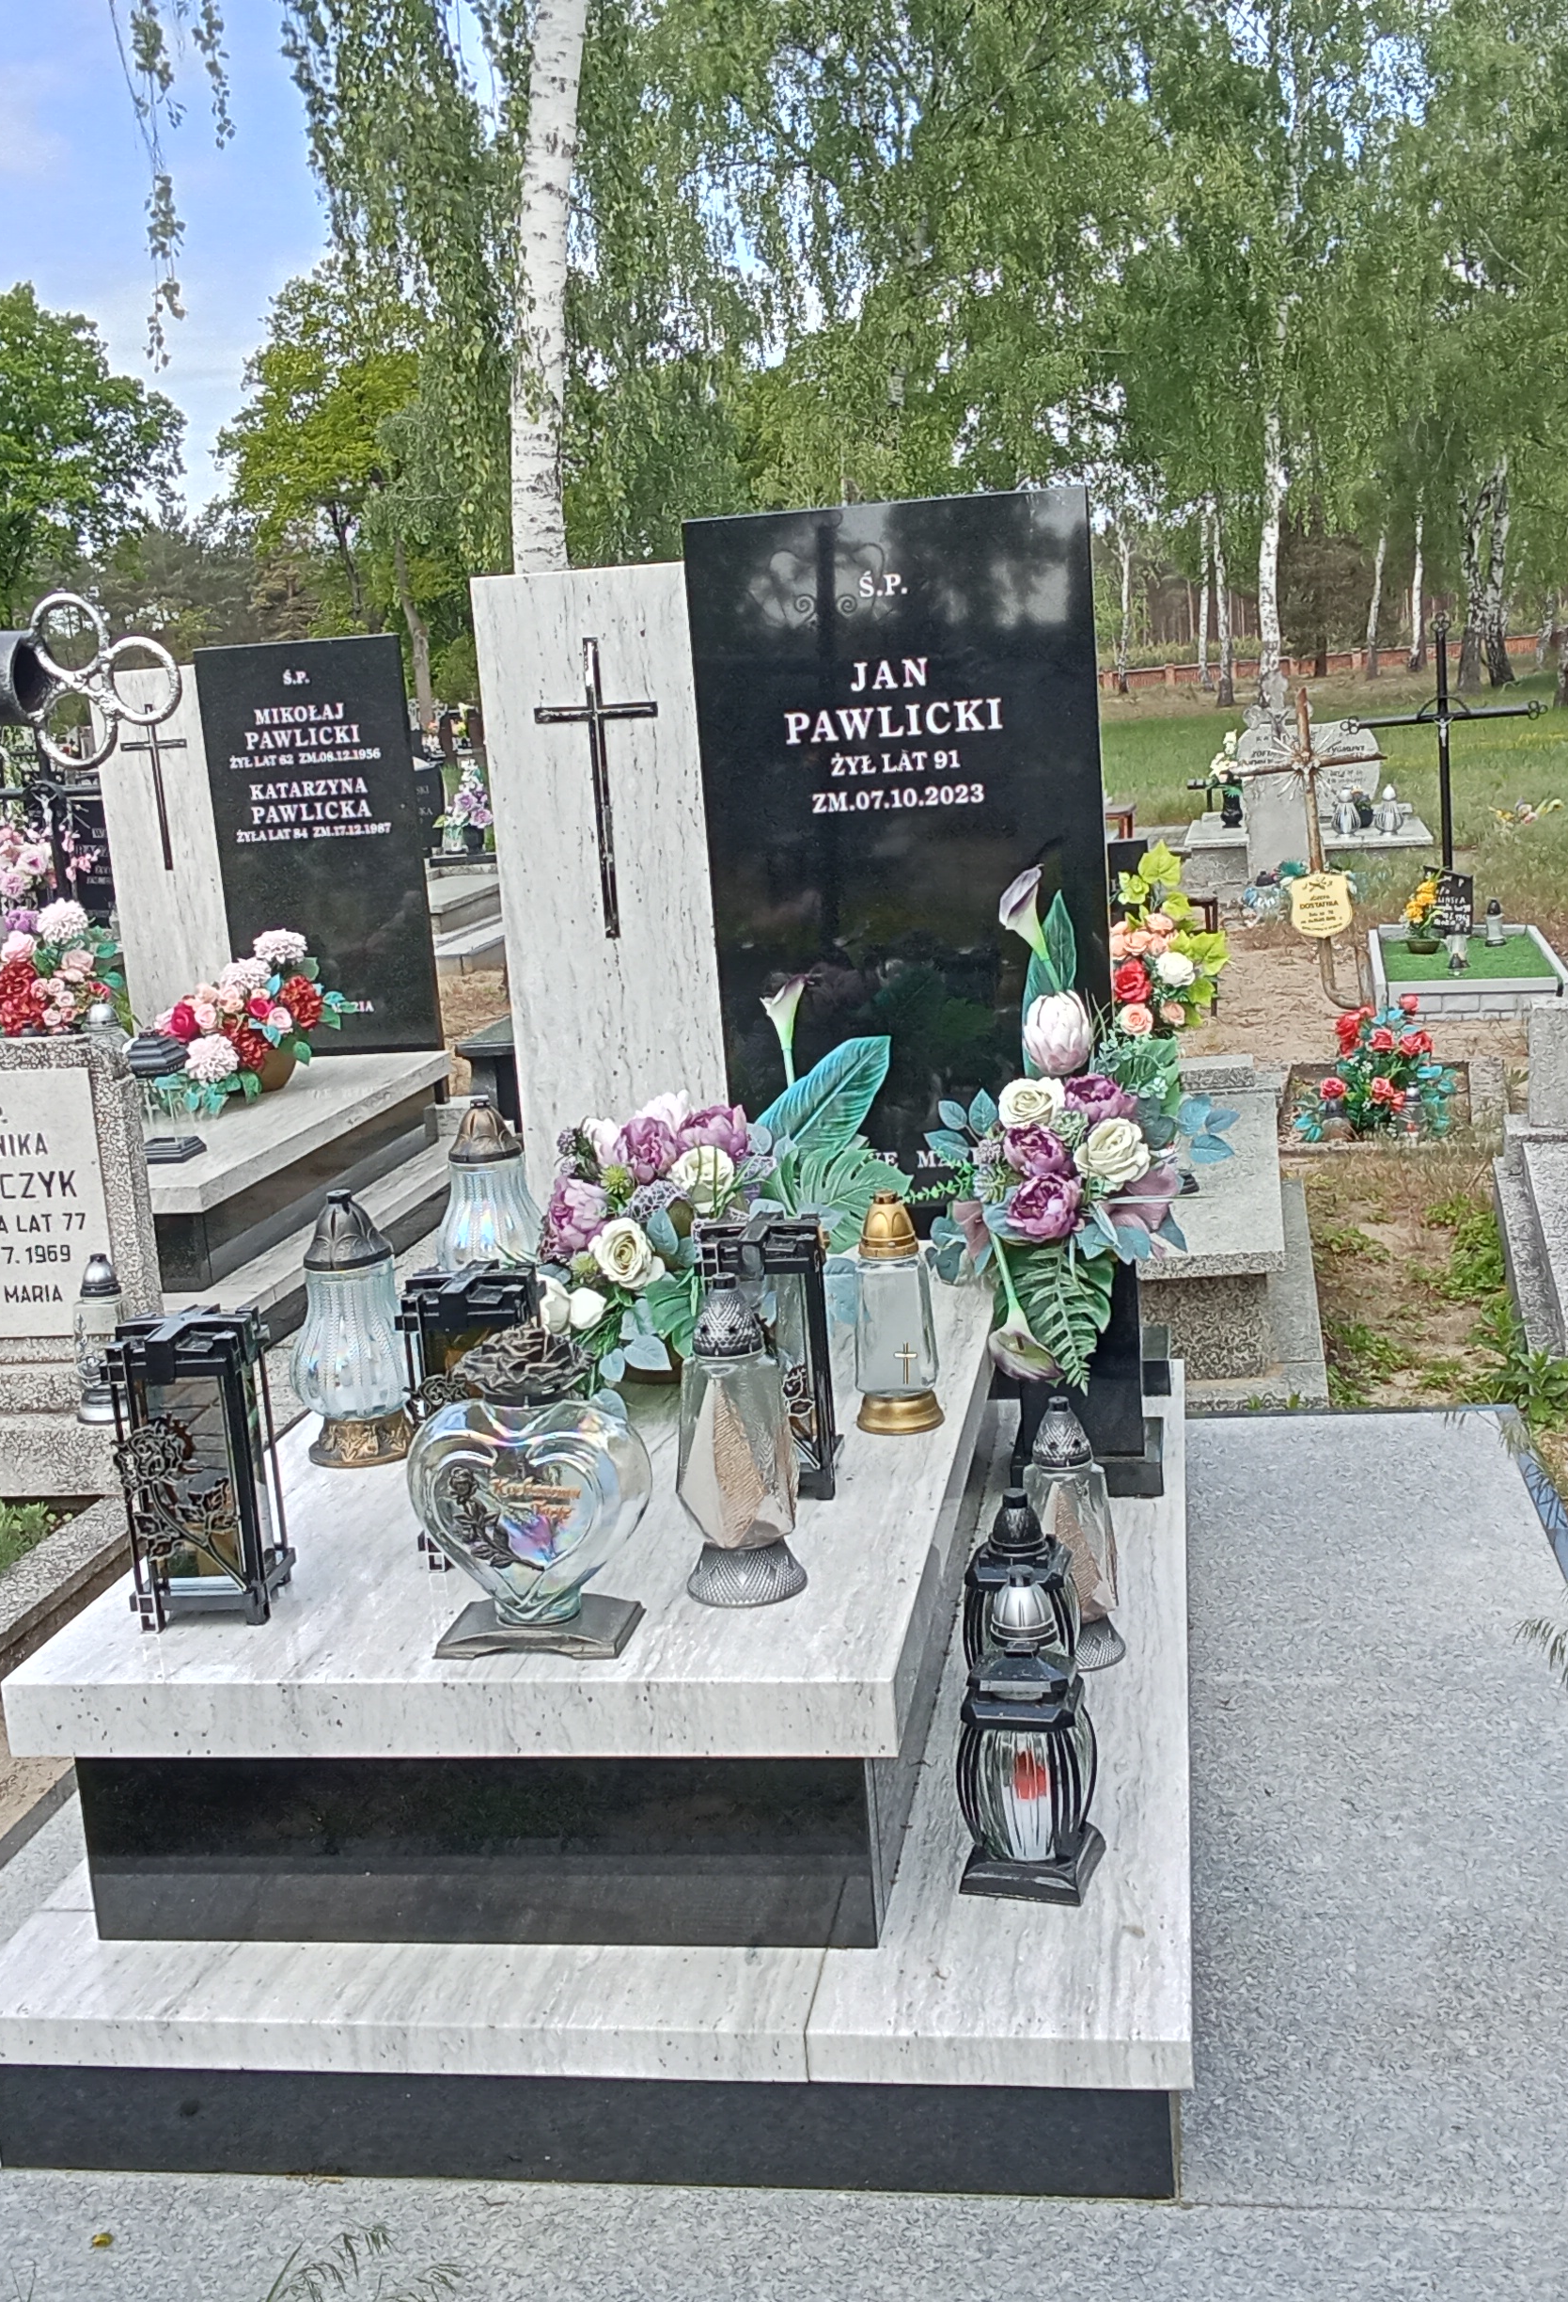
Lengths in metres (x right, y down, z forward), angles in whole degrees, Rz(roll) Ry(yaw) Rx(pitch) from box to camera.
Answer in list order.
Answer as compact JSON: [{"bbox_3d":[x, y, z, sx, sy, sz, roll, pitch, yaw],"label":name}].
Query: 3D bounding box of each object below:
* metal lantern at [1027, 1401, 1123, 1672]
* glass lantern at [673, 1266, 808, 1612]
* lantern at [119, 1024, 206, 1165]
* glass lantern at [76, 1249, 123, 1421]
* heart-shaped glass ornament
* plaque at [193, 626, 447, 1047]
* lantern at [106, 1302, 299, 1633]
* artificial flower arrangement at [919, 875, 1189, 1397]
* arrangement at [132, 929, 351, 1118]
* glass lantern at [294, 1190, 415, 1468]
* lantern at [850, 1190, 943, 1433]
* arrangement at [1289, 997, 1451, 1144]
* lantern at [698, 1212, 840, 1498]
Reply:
[{"bbox_3d":[0.377,0.484,3.096,0.128,0.340,0.128,-3,11,10],"label":"metal lantern"},{"bbox_3d":[-0.048,0.290,2.489,0.130,0.333,0.130,-2,11,10],"label":"glass lantern"},{"bbox_3d":[-1.522,-0.143,5.871,0.185,0.310,0.185,-3,11,10],"label":"lantern"},{"bbox_3d":[-1.234,0.331,4.310,0.095,0.305,0.095,-2,11,10],"label":"glass lantern"},{"bbox_3d":[-0.234,0.333,2.228,0.210,0.240,0.115,-2,11,10],"label":"heart-shaped glass ornament"},{"bbox_3d":[-1.403,-0.915,7.322,0.643,1.248,0.080,-3,11,10],"label":"plaque"},{"bbox_3d":[-0.570,0.309,2.355,0.135,0.288,0.135,-4,11,3],"label":"lantern"},{"bbox_3d":[0.413,-0.037,3.541,0.410,0.740,0.320,-2,11,10],"label":"artificial flower arrangement"},{"bbox_3d":[-1.395,-0.340,6.167,0.520,0.420,0.400,-2,11,10],"label":"arrangement"},{"bbox_3d":[-0.582,0.235,3.228,0.165,0.350,0.165,-3,11,10],"label":"glass lantern"},{"bbox_3d":[0.141,0.195,3.036,0.115,0.288,0.115,-2,11,10],"label":"lantern"},{"bbox_3d":[1.786,-0.268,7.257,0.460,0.390,0.360,-3,11,10],"label":"arrangement"},{"bbox_3d":[-0.017,0.250,2.983,0.150,0.325,0.150,-3,11,7],"label":"lantern"}]

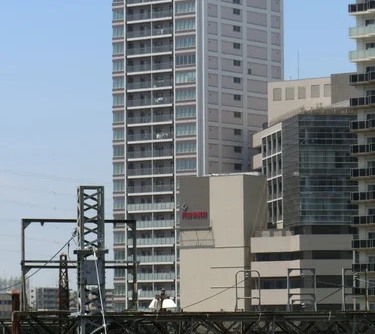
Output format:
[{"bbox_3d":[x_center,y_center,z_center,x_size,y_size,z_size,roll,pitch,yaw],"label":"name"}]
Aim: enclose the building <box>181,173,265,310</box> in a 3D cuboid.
[{"bbox_3d":[6.226,18.439,407.596,13.318,34.016,7.153,-3,-5,36],"label":"building"}]

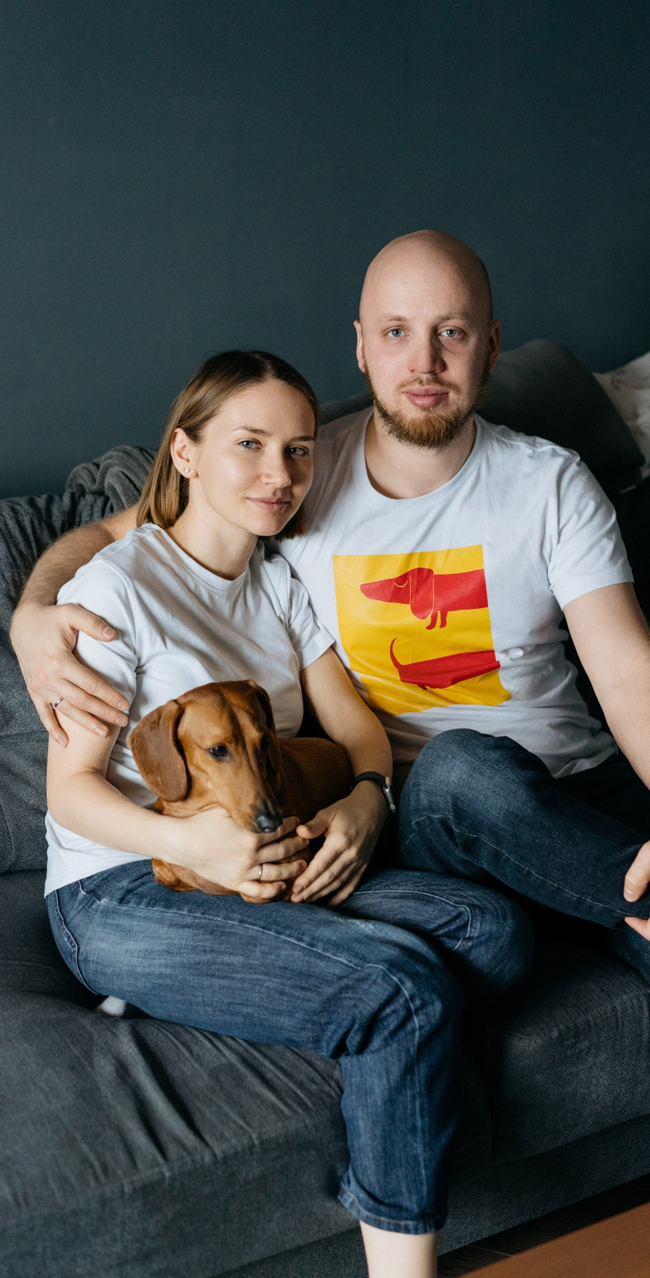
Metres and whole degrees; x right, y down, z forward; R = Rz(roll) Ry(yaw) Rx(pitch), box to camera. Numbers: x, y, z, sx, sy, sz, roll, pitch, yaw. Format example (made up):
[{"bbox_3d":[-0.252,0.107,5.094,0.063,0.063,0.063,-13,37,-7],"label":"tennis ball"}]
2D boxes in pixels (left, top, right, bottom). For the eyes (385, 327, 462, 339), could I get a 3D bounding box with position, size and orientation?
[{"bbox_3d":[0.115,-0.358,2.286,0.091,0.014,0.022,0,10,3],"label":"eyes"}]

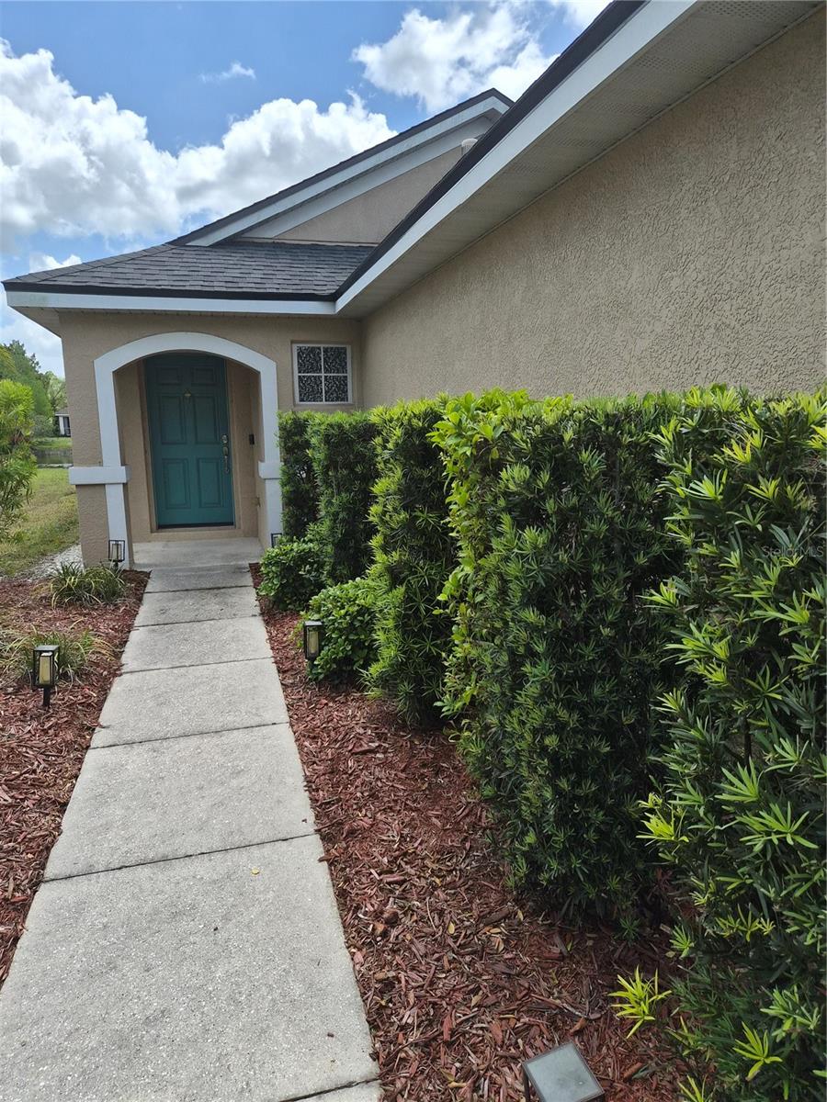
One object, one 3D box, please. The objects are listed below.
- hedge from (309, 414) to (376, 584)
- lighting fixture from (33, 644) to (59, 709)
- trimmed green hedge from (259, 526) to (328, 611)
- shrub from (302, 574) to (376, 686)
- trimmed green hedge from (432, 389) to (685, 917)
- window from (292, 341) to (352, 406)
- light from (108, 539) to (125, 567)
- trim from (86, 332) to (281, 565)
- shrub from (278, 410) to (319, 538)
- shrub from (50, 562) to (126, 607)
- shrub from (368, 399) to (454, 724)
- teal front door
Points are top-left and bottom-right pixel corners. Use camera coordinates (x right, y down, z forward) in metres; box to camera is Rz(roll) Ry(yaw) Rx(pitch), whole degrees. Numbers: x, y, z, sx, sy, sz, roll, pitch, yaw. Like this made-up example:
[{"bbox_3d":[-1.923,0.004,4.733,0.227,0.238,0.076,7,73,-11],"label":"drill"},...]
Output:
[{"bbox_3d":[-0.436,-0.265,5.489,0.560,1.500,0.950,-3,11,-15],"label":"hedge"},{"bbox_3d":[-1.910,0.654,3.791,0.105,0.330,0.105,-3,11,-15],"label":"lighting fixture"},{"bbox_3d":[-0.984,0.122,5.944,0.530,0.590,0.530,-3,11,-15],"label":"trimmed green hedge"},{"bbox_3d":[-0.416,0.433,4.324,0.500,0.540,0.510,-3,11,-15],"label":"shrub"},{"bbox_3d":[0.473,0.222,2.622,0.530,1.540,1.140,-3,11,-15],"label":"trimmed green hedge"},{"bbox_3d":[-0.956,-1.865,7.739,0.602,0.617,0.080,-3,11,-15],"label":"window"},{"bbox_3d":[-2.860,0.063,7.113,0.115,0.335,0.115,-3,11,-15],"label":"light"},{"bbox_3d":[-2.244,-1.022,7.480,1.762,2.326,0.120,-3,11,-15],"label":"trim"},{"bbox_3d":[-0.959,-0.552,7.083,0.560,1.510,0.850,-3,11,-15],"label":"shrub"},{"bbox_3d":[-2.721,0.256,6.135,0.560,0.300,0.520,-3,11,-15],"label":"shrub"},{"bbox_3d":[0.122,0.033,3.844,0.620,1.570,0.680,-4,10,-15],"label":"shrub"},{"bbox_3d":[-2.742,-1.338,9.051,0.929,2.116,0.070,-3,11,-15],"label":"teal front door"}]

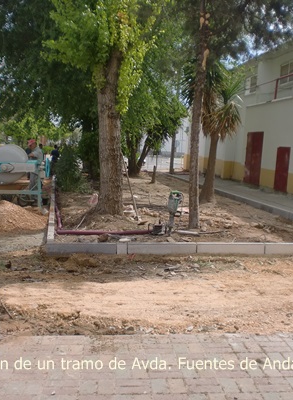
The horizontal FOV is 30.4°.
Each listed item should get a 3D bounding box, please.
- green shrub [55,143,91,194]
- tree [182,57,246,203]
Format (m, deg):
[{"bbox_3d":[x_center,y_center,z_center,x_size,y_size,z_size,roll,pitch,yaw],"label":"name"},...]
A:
[{"bbox_3d":[-2.291,-0.975,16.689,1.120,1.470,1.100,1,6,-8],"label":"green shrub"},{"bbox_3d":[1.756,-1.769,14.125,1.580,3.650,1.500,2,5,7],"label":"tree"}]

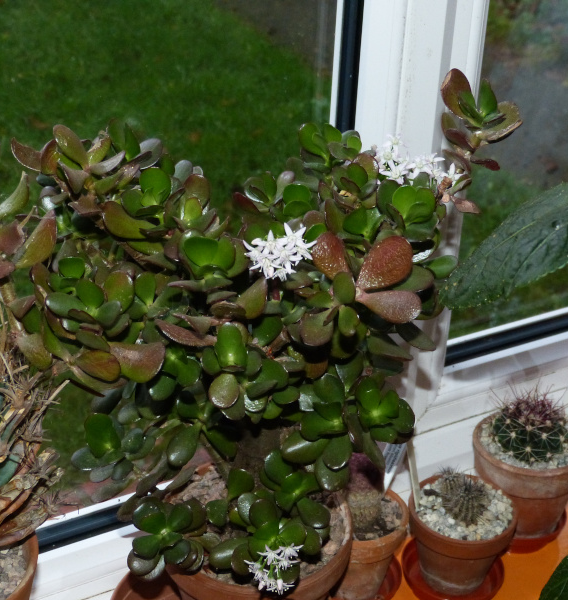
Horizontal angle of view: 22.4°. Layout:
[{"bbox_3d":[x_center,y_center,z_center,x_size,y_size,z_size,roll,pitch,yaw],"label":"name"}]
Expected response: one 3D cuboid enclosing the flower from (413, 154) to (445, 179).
[{"bbox_3d":[0.096,-0.088,0.950,0.021,0.016,0.017,6,30,5],"label":"flower"}]

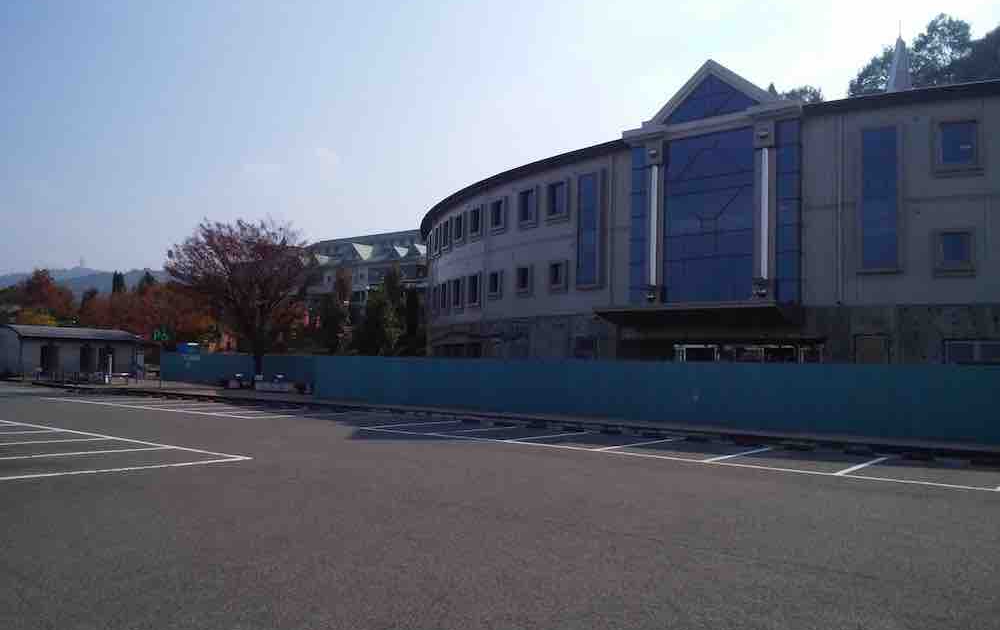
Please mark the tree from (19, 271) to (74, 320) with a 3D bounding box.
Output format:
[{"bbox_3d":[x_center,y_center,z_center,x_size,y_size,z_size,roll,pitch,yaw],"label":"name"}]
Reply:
[{"bbox_3d":[-45.350,0.500,78.000,5.800,9.900,5.500,2,-4,0],"label":"tree"}]

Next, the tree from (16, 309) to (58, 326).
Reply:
[{"bbox_3d":[-41.510,2.290,70.000,4.200,5.740,3.800,2,-4,0],"label":"tree"}]

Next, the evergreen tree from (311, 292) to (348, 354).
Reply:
[{"bbox_3d":[-11.730,1.590,54.000,2.800,6.300,2.800,2,-4,0],"label":"evergreen tree"}]

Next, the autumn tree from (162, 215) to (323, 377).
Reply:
[{"bbox_3d":[-14.750,-0.710,44.500,8.800,9.580,8.300,2,-4,0],"label":"autumn tree"}]

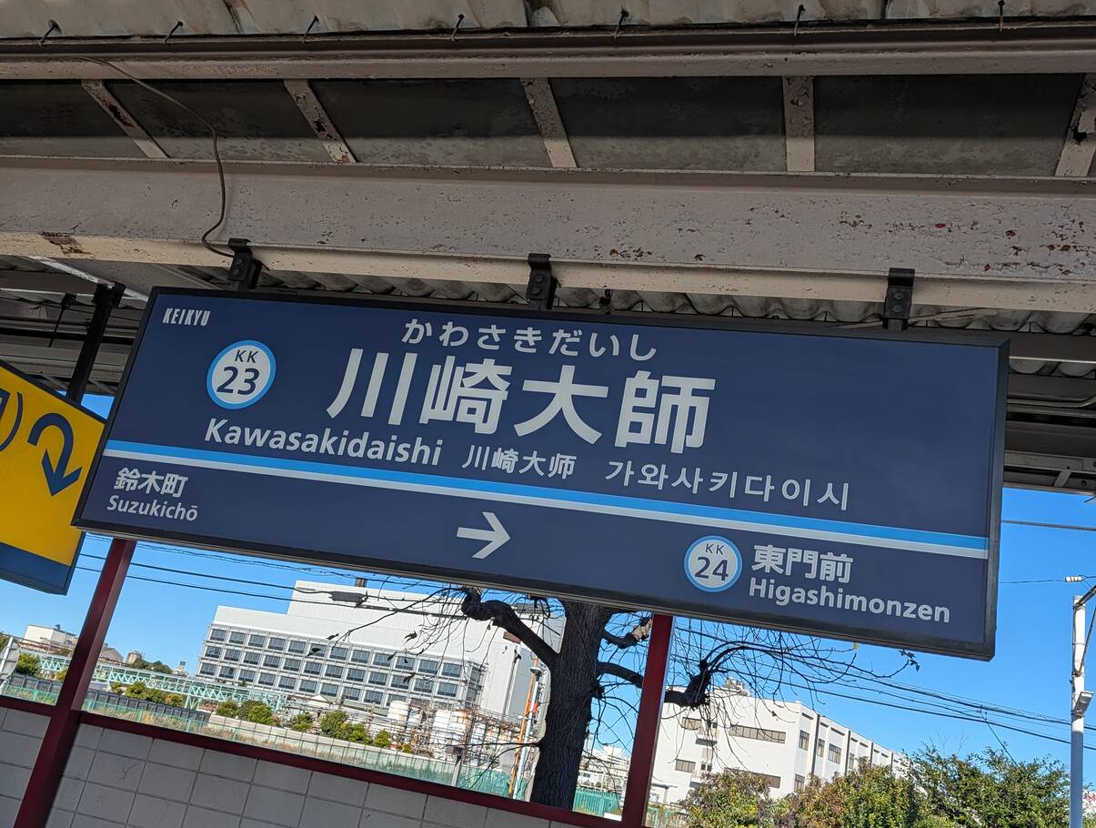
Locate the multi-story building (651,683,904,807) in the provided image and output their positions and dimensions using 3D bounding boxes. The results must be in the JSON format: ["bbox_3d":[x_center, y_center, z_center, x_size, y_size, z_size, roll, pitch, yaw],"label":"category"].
[{"bbox_3d":[27.766,41.702,112.754,13.972,13.100,47.840,-2,-23,32],"label":"multi-story building"}]

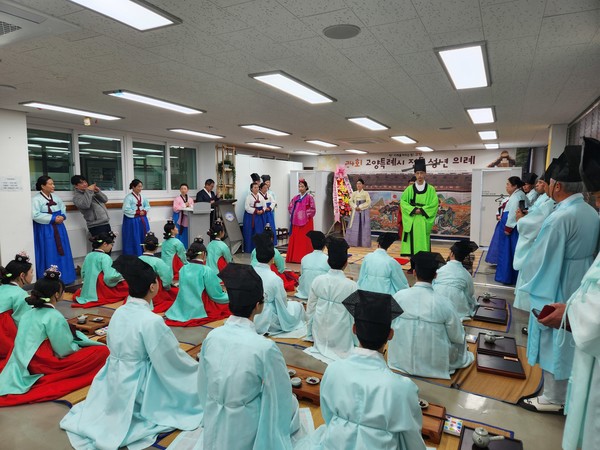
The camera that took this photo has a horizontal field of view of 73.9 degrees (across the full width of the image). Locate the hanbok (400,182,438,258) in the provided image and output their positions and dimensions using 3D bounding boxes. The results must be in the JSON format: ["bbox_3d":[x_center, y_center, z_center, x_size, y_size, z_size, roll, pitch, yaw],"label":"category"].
[{"bbox_3d":[2.065,-0.087,6.866,0.650,1.289,0.430,3,6,22],"label":"hanbok"}]

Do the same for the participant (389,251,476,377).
[{"bbox_3d":[1.169,0.698,3.481,0.700,0.940,0.740,3,7,24],"label":"participant"}]

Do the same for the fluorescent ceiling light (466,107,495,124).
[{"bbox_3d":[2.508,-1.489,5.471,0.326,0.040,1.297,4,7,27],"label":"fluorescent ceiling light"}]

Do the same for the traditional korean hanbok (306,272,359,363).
[{"bbox_3d":[0.314,0.767,3.708,0.590,0.705,0.740,3,6,27],"label":"traditional korean hanbok"}]

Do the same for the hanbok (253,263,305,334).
[{"bbox_3d":[-0.230,0.709,4.139,0.600,0.640,0.640,3,6,32],"label":"hanbok"}]

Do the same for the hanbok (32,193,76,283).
[{"bbox_3d":[-3.677,0.185,5.992,0.520,1.339,0.550,3,6,26],"label":"hanbok"}]

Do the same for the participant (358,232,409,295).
[{"bbox_3d":[1.000,0.526,4.990,0.640,0.840,0.620,2,6,23],"label":"participant"}]

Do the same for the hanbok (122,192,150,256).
[{"bbox_3d":[-2.712,0.140,6.581,0.550,1.320,0.500,-4,8,-40],"label":"hanbok"}]

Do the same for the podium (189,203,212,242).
[{"bbox_3d":[-1.967,0.122,7.691,0.540,1.140,0.450,-4,7,-37],"label":"podium"}]

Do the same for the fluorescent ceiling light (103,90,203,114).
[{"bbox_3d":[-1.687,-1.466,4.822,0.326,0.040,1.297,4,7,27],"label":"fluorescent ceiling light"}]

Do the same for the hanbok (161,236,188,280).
[{"bbox_3d":[-1.860,0.526,6.050,0.580,0.640,0.620,3,6,32],"label":"hanbok"}]

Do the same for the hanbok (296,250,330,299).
[{"bbox_3d":[0.229,0.612,5.596,0.600,0.650,0.700,3,7,25],"label":"hanbok"}]

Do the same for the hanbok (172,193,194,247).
[{"bbox_3d":[-2.360,0.007,8.033,0.500,1.290,0.460,-2,7,-24],"label":"hanbok"}]

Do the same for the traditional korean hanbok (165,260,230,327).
[{"bbox_3d":[-1.030,0.695,4.390,0.700,0.620,0.720,3,6,28],"label":"traditional korean hanbok"}]

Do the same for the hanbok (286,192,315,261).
[{"bbox_3d":[0.030,0.046,7.773,0.540,1.349,0.500,3,6,27],"label":"hanbok"}]

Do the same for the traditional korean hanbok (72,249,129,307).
[{"bbox_3d":[-2.533,0.617,5.165,0.720,0.670,0.820,5,7,34],"label":"traditional korean hanbok"}]

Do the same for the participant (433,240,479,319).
[{"bbox_3d":[1.868,0.601,4.753,0.580,0.866,0.680,3,6,27],"label":"participant"}]

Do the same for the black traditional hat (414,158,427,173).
[{"bbox_3d":[2.131,-1.052,7.050,0.210,0.240,0.220,2,6,19],"label":"black traditional hat"}]

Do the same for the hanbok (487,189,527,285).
[{"bbox_3d":[3.315,0.161,6.317,0.580,1.470,0.540,3,6,27],"label":"hanbok"}]

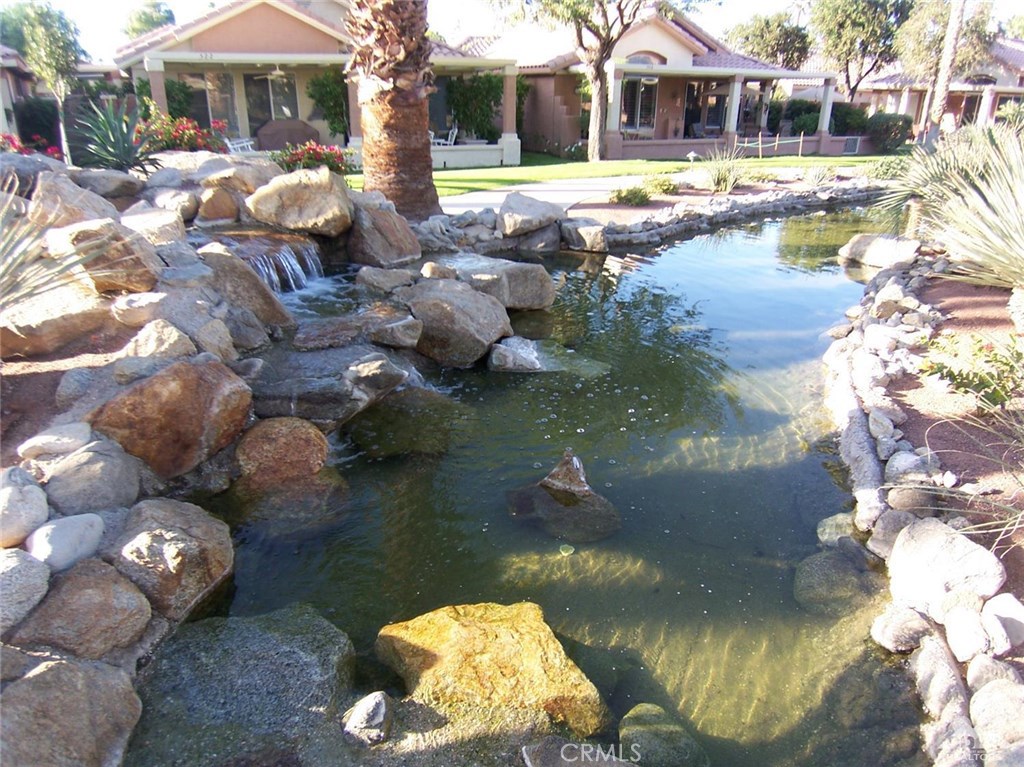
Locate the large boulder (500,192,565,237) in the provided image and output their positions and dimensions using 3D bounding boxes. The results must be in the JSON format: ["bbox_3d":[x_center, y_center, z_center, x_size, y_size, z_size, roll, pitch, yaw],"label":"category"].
[{"bbox_3d":[0.264,-2.299,9.250,0.893,0.566,0.600,1,21,1],"label":"large boulder"}]

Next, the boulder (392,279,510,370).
[{"bbox_3d":[-0.439,-0.458,5.150,0.880,0.639,0.650,-1,21,-5],"label":"boulder"}]

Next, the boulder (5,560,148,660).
[{"bbox_3d":[-1.330,0.685,2.100,0.400,0.220,0.300,-15,26,-35],"label":"boulder"}]

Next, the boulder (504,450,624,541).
[{"bbox_3d":[0.265,0.559,3.428,0.540,0.360,0.420,-4,21,-9],"label":"boulder"}]

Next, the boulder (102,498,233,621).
[{"bbox_3d":[-1.398,0.687,2.759,0.460,0.340,0.420,-14,25,-32],"label":"boulder"}]

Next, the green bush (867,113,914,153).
[{"bbox_3d":[14.307,-9.478,25.800,1.469,1.489,1.500,11,23,25],"label":"green bush"}]

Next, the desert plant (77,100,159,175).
[{"bbox_3d":[-5.290,-3.348,9.200,1.080,0.980,1.020,-11,23,-27],"label":"desert plant"}]

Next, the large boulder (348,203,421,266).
[{"bbox_3d":[-1.339,-1.581,7.200,0.840,0.600,0.680,-4,21,-9],"label":"large boulder"}]

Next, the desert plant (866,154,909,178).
[{"bbox_3d":[9.122,-5.275,16.500,1.050,0.580,0.900,10,23,26],"label":"desert plant"}]

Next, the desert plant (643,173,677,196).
[{"bbox_3d":[2.837,-3.786,13.000,0.668,0.390,0.650,5,21,11],"label":"desert plant"}]

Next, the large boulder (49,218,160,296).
[{"bbox_3d":[-2.717,-0.884,4.534,0.680,0.450,0.500,9,23,23],"label":"large boulder"}]

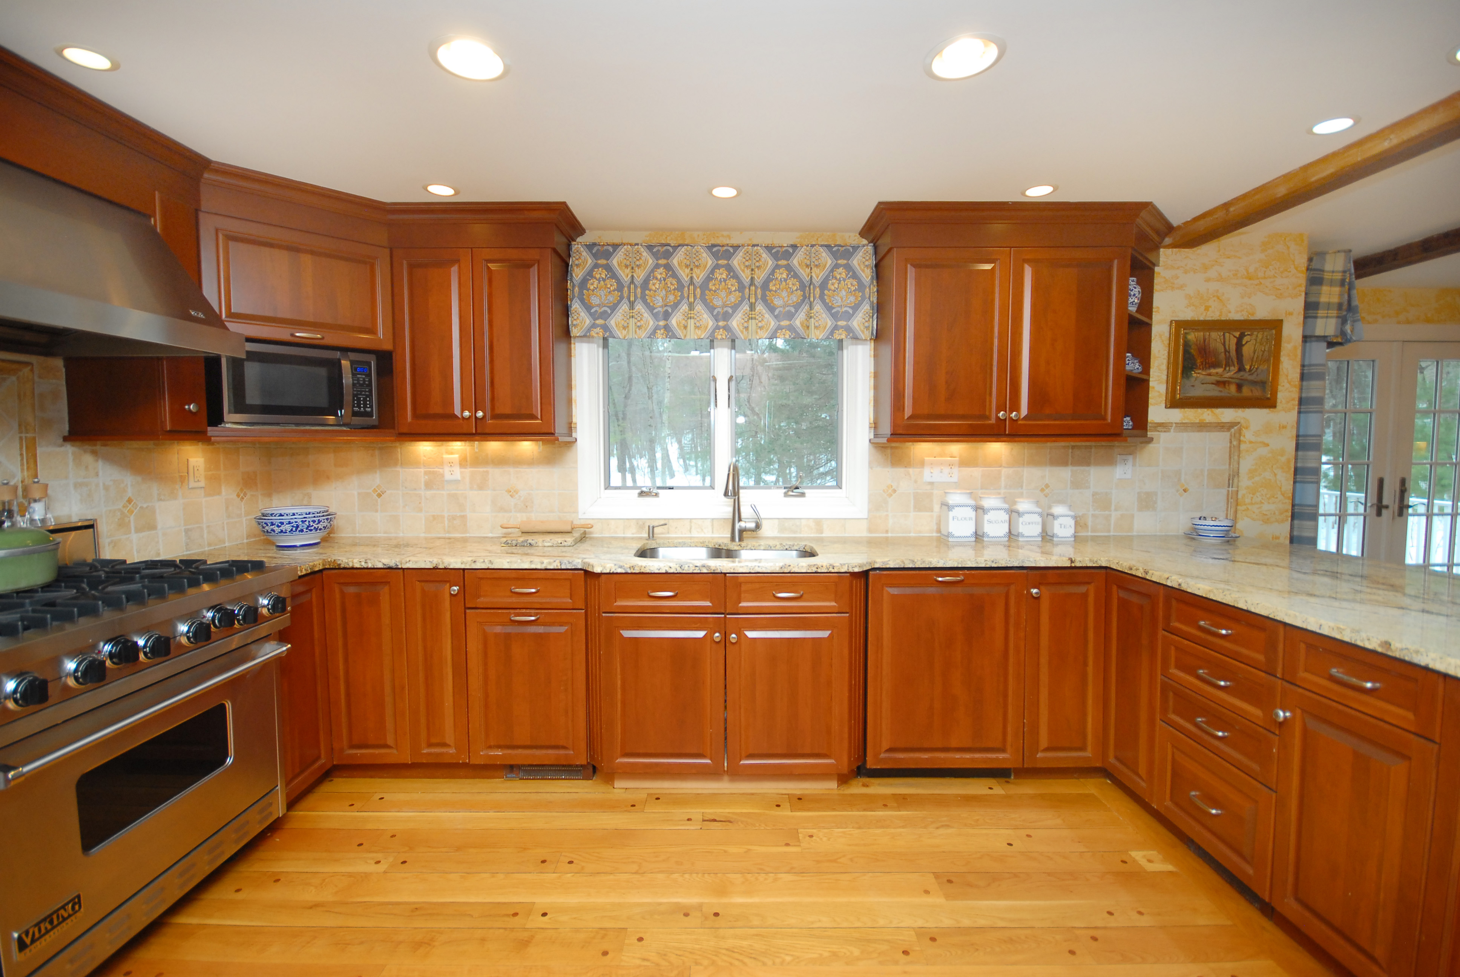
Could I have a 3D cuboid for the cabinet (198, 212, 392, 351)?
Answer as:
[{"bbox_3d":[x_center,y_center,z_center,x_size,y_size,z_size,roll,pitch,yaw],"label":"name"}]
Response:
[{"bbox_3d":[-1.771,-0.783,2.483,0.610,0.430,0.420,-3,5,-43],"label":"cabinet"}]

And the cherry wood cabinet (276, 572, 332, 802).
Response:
[{"bbox_3d":[-1.811,0.714,2.217,0.500,0.770,0.309,0,3,-1],"label":"cherry wood cabinet"}]

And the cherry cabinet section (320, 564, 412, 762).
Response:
[{"bbox_3d":[-1.394,0.672,2.602,0.306,0.759,0.530,0,4,0],"label":"cherry cabinet section"}]

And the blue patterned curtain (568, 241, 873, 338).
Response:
[{"bbox_3d":[-0.034,-0.908,2.836,1.414,0.430,0.099,0,3,-1],"label":"blue patterned curtain"}]

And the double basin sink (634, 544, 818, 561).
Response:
[{"bbox_3d":[-0.009,0.374,2.518,0.760,0.210,0.440,0,4,0],"label":"double basin sink"}]

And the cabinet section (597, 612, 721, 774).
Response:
[{"bbox_3d":[-0.248,0.753,2.553,0.462,0.613,0.550,0,4,0],"label":"cabinet section"}]

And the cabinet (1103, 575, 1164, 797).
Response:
[{"bbox_3d":[1.716,0.711,2.184,0.560,0.775,0.320,0,4,0],"label":"cabinet"}]

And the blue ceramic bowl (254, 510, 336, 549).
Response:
[{"bbox_3d":[-1.859,0.181,2.617,0.287,0.125,0.287,0,4,0],"label":"blue ceramic bowl"}]

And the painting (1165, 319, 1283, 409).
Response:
[{"bbox_3d":[2.358,-0.590,2.908,0.535,0.417,0.040,0,3,-1],"label":"painting"}]

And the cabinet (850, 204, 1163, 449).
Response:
[{"bbox_3d":[1.282,-0.681,2.662,1.370,0.965,0.380,0,4,0],"label":"cabinet"}]

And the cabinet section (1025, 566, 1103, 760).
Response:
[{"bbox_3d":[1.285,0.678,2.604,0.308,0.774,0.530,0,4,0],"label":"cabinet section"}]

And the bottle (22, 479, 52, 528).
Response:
[{"bbox_3d":[-2.159,0.045,1.900,0.060,0.150,0.060,0,3,-1],"label":"bottle"}]

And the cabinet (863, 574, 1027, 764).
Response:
[{"bbox_3d":[0.830,0.681,2.630,0.610,0.775,0.580,0,4,0],"label":"cabinet"}]

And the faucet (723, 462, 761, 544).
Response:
[{"bbox_3d":[0.057,0.061,2.644,0.160,0.370,0.250,1,4,7],"label":"faucet"}]

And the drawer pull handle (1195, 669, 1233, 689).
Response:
[{"bbox_3d":[1.451,0.566,1.820,0.030,0.015,0.108,0,3,-1],"label":"drawer pull handle"}]

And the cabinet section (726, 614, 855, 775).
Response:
[{"bbox_3d":[0.217,0.754,2.554,0.465,0.612,0.550,0,4,0],"label":"cabinet section"}]

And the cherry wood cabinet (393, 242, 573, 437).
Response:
[{"bbox_3d":[-1.084,-0.629,2.735,0.676,0.803,0.312,0,3,-1],"label":"cherry wood cabinet"}]

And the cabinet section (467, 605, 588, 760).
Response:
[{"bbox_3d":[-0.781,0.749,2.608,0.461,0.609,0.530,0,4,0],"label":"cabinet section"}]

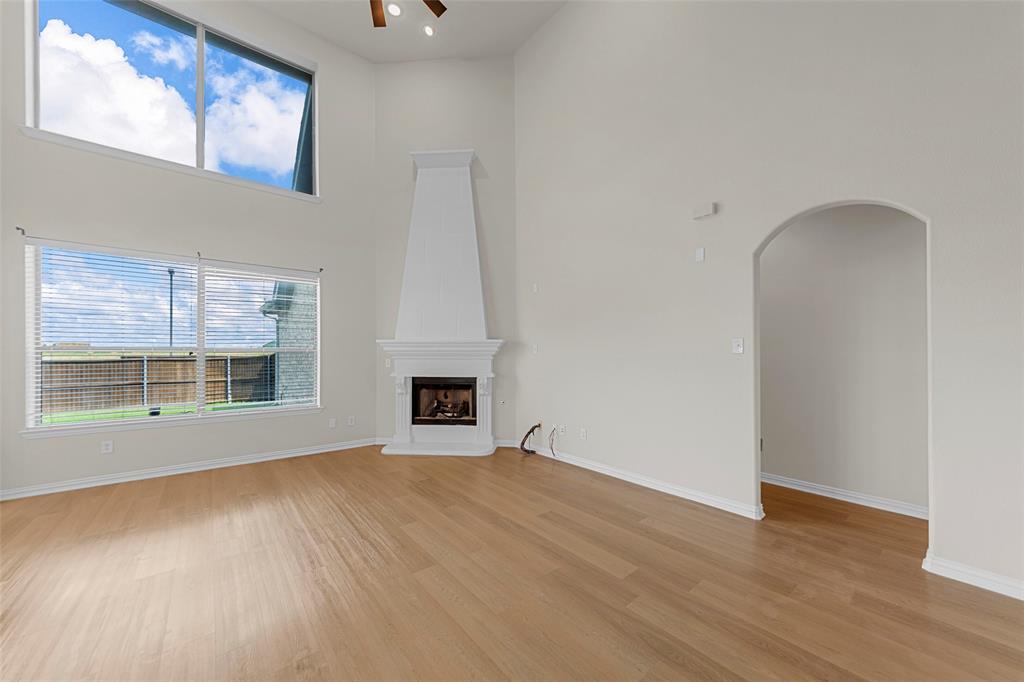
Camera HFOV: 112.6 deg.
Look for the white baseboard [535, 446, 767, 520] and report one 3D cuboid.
[{"bbox_3d":[1.112,1.400,3.650,0.025,0.108,2.540,1,-1,-44],"label":"white baseboard"}]

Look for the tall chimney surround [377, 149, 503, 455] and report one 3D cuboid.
[{"bbox_3d":[-0.943,-0.541,4.601,1.667,4.021,0.368,0,-1,4],"label":"tall chimney surround"}]

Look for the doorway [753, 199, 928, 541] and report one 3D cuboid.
[{"bbox_3d":[2.335,0.221,2.520,0.150,2.430,0.911,1,-1,-44],"label":"doorway"}]

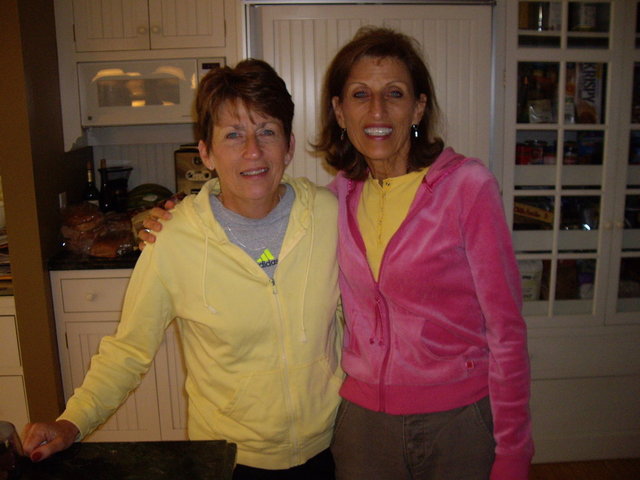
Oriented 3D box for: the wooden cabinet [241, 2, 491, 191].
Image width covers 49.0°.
[{"bbox_3d":[0.197,-0.020,2.983,0.908,1.840,0.610,-1,12,-1],"label":"wooden cabinet"}]

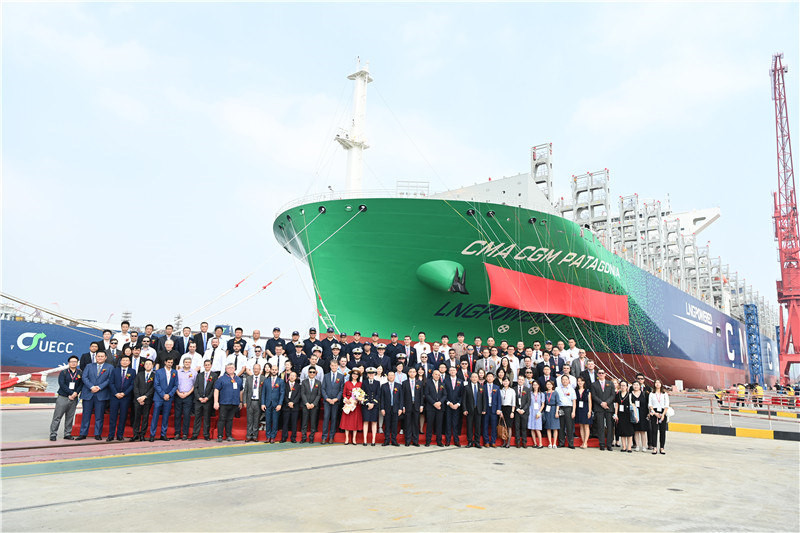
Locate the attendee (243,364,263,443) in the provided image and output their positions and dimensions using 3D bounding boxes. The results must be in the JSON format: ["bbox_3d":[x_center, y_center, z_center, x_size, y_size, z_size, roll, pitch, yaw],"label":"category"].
[{"bbox_3d":[-3.405,3.166,12.484,0.480,1.740,0.300,3,-12,-9],"label":"attendee"}]

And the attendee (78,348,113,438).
[{"bbox_3d":[-6.475,2.737,11.401,0.620,1.830,0.370,7,-13,-23],"label":"attendee"}]

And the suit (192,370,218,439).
[{"bbox_3d":[-4.544,3.210,12.426,0.480,1.480,0.290,4,-12,-11],"label":"suit"}]

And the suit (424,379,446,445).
[{"bbox_3d":[0.857,3.463,12.692,0.540,1.537,0.360,2,-11,0],"label":"suit"}]

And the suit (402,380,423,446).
[{"bbox_3d":[0.303,3.425,12.642,0.520,1.555,0.360,2,-11,-1],"label":"suit"}]

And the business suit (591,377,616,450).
[{"bbox_3d":[4.840,3.489,12.650,0.580,1.606,0.350,0,-11,8],"label":"business suit"}]

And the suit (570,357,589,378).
[{"bbox_3d":[5.048,3.280,14.742,0.520,1.530,0.360,0,-11,9],"label":"suit"}]

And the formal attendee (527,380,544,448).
[{"bbox_3d":[3.227,3.502,12.650,0.410,1.537,0.290,1,-11,5],"label":"formal attendee"}]

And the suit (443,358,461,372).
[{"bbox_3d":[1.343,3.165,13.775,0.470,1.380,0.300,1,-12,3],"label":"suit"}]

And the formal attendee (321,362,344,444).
[{"bbox_3d":[-1.580,3.116,12.301,0.520,1.862,0.360,3,-12,-7],"label":"formal attendee"}]

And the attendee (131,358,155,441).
[{"bbox_3d":[-5.872,3.037,12.216,0.480,1.770,0.300,5,-13,-14],"label":"attendee"}]

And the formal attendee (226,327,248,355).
[{"bbox_3d":[-4.452,2.514,14.350,0.520,1.740,0.320,4,-11,-10],"label":"formal attendee"}]

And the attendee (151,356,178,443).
[{"bbox_3d":[-5.064,2.864,11.575,0.550,1.760,0.360,7,-13,-23],"label":"attendee"}]

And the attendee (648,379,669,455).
[{"bbox_3d":[6.107,3.547,12.639,0.460,1.674,0.340,-1,-12,14],"label":"attendee"}]

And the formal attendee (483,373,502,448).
[{"bbox_3d":[2.171,3.416,12.772,0.470,1.720,0.330,-1,-12,15],"label":"formal attendee"}]

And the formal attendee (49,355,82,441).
[{"bbox_3d":[-7.192,2.815,11.511,0.540,1.752,0.380,7,-12,-22],"label":"formal attendee"}]

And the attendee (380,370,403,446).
[{"bbox_3d":[-0.197,3.284,12.350,0.500,1.649,0.320,2,-11,-2],"label":"attendee"}]

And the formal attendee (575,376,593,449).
[{"bbox_3d":[4.537,3.606,13.196,0.450,1.674,0.320,0,-12,10],"label":"formal attendee"}]

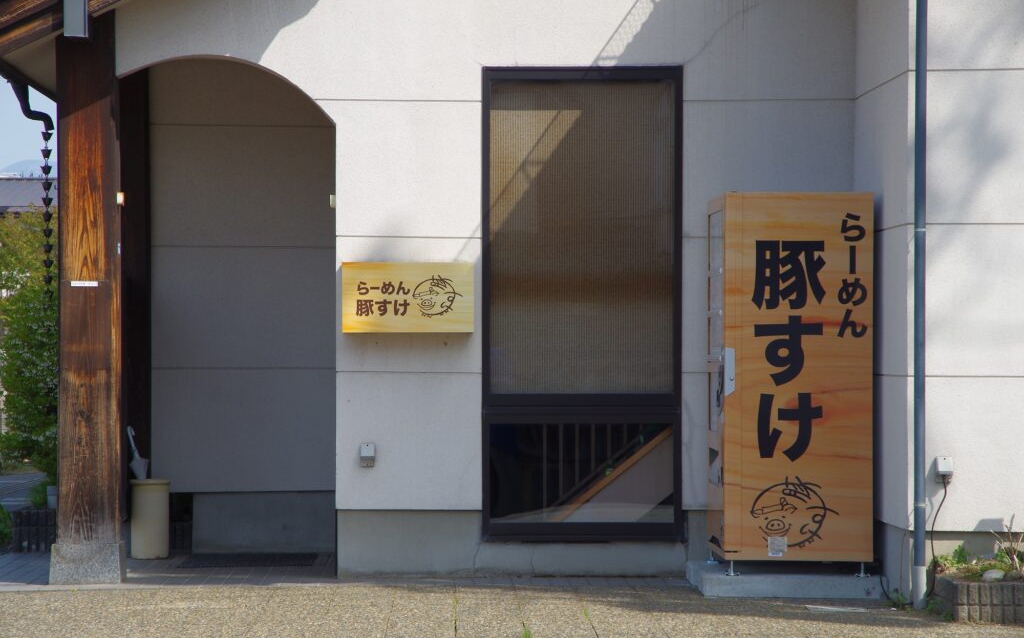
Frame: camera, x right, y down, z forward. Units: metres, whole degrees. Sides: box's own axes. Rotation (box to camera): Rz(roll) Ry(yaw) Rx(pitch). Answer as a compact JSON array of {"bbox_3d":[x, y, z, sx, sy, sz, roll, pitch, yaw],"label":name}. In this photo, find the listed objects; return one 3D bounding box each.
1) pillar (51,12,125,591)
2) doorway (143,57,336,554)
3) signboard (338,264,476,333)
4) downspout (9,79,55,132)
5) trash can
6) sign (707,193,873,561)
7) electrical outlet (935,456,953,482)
[{"bbox_3d":[-2.161,-0.105,16.950,0.358,2.884,0.360,0,0,-1],"label":"pillar"},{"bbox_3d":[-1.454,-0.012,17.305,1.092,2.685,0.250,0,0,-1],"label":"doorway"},{"bbox_3d":[-0.535,-0.108,17.125,0.676,0.359,0.150,0,0,-1],"label":"signboard"},{"bbox_3d":[-2.533,-1.125,17.550,0.242,0.285,0.100,0,0,-1],"label":"downspout"},{"bbox_3d":[-2.033,1.120,18.762,0.225,0.441,0.225,0,0,-1],"label":"trash can"},{"bbox_3d":[1.363,0.281,16.375,0.709,1.757,0.950,0,0,-1],"label":"sign"},{"bbox_3d":[1.990,0.695,15.332,0.077,0.120,0.065,0,0,-1],"label":"electrical outlet"}]

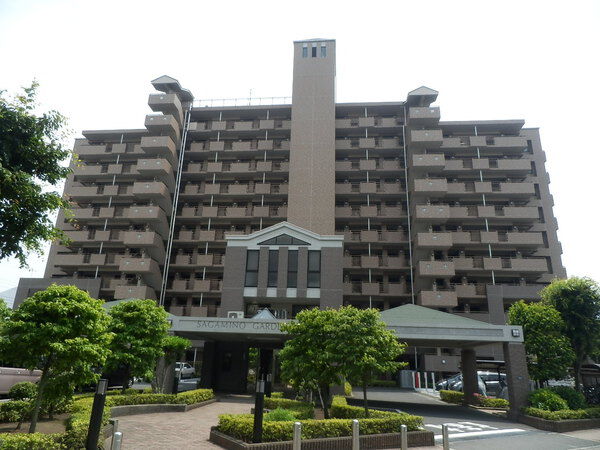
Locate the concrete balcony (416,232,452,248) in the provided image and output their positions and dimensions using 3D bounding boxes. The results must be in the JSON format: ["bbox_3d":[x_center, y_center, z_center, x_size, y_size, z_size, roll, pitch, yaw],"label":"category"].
[{"bbox_3d":[12.935,1.651,40.291,3.170,1.310,1.550,0,-19,6],"label":"concrete balcony"}]

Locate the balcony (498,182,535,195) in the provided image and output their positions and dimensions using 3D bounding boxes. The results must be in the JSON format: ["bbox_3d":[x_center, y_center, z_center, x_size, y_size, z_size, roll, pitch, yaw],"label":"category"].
[{"bbox_3d":[23.917,-3.960,46.219,3.684,1.211,1.200,0,-18,6],"label":"balcony"}]

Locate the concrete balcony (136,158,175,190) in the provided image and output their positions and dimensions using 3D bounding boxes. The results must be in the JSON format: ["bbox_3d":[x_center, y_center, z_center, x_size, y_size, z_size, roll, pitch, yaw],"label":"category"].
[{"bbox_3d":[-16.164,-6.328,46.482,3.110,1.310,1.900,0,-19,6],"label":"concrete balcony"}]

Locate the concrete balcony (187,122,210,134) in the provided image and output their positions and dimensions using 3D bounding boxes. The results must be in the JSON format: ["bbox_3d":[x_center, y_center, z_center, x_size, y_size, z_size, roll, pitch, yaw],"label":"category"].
[{"bbox_3d":[-12.657,-12.132,52.605,2.394,1.211,1.200,0,-18,6],"label":"concrete balcony"}]

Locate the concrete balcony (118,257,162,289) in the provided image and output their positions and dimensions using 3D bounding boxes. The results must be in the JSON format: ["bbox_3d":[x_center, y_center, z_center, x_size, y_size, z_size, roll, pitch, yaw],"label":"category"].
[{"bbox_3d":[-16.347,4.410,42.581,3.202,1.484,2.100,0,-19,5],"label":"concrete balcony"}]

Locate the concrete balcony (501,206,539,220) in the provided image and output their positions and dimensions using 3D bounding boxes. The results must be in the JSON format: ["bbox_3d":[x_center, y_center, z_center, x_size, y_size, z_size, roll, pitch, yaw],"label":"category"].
[{"bbox_3d":[23.457,-1.077,44.501,3.381,1.198,1.300,0,-19,5],"label":"concrete balcony"}]

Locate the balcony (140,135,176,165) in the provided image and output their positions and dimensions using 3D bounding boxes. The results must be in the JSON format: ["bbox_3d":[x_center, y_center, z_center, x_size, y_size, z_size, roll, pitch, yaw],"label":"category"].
[{"bbox_3d":[-16.067,-8.832,47.497,3.100,1.370,2.400,0,-18,5],"label":"balcony"}]

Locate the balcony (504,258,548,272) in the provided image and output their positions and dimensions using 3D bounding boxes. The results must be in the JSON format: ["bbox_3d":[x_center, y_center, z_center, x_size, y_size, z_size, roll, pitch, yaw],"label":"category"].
[{"bbox_3d":[22.791,4.317,42.640,4.100,1.270,1.550,0,-19,6],"label":"balcony"}]

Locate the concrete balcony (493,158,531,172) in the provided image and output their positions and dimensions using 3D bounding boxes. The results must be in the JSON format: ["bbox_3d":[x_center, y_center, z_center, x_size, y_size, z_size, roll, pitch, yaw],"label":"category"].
[{"bbox_3d":[23.886,-6.675,47.096,3.796,1.211,1.200,0,-18,6],"label":"concrete balcony"}]

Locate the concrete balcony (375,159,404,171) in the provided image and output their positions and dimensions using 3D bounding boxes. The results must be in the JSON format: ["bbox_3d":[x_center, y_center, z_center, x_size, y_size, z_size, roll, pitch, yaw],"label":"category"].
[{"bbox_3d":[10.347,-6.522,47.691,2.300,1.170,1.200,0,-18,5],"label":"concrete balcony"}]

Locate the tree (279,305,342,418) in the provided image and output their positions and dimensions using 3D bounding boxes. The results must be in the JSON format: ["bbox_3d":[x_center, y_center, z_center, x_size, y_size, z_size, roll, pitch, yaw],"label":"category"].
[{"bbox_3d":[0.347,3.949,12.092,1.900,3.050,1.900,0,-19,5],"label":"tree"}]

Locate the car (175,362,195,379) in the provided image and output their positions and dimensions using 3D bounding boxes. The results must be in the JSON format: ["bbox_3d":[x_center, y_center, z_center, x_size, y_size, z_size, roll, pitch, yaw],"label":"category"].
[{"bbox_3d":[-11.474,13.605,38.979,3.900,1.470,1.600,-9,-21,29],"label":"car"}]

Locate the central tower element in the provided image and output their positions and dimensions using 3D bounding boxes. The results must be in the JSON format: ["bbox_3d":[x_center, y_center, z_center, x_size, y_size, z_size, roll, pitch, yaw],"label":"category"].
[{"bbox_3d":[1.413,-4.186,46.059,4.980,40.400,3.800,0,-19,6],"label":"central tower element"}]

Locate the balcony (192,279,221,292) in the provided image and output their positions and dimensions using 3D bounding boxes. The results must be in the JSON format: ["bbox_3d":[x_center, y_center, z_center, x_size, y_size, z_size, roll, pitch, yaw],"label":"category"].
[{"bbox_3d":[-9.842,6.762,45.002,3.000,1.220,1.500,0,-19,6],"label":"balcony"}]

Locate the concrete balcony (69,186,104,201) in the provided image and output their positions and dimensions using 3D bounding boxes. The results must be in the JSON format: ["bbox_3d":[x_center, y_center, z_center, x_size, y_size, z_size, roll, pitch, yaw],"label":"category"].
[{"bbox_3d":[-25.214,-3.734,50.327,4.300,1.250,1.500,0,-19,6],"label":"concrete balcony"}]

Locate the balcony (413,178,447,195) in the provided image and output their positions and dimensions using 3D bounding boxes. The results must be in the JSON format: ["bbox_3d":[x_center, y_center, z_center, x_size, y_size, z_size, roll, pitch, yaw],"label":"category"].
[{"bbox_3d":[13.126,-3.653,42.077,3.170,1.310,1.550,0,-19,6],"label":"balcony"}]

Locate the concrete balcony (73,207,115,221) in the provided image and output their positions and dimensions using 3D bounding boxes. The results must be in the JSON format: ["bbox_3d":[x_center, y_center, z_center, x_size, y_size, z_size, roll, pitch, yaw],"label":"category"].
[{"bbox_3d":[-24.595,-1.096,49.821,5.850,1.300,1.400,0,-19,6],"label":"concrete balcony"}]

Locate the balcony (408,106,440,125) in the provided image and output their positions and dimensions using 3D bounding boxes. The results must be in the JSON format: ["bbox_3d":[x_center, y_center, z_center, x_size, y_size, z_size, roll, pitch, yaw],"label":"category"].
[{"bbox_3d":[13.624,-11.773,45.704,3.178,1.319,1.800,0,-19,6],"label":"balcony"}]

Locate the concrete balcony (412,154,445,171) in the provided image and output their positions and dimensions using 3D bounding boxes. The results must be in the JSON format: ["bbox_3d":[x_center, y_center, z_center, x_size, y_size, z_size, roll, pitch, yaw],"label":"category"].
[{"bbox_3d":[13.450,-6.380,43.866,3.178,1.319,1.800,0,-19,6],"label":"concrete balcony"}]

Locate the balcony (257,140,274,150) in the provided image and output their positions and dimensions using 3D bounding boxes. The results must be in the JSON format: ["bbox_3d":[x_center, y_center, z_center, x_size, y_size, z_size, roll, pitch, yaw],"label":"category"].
[{"bbox_3d":[-3.974,-9.214,49.875,1.723,1.206,1.300,0,-19,5],"label":"balcony"}]

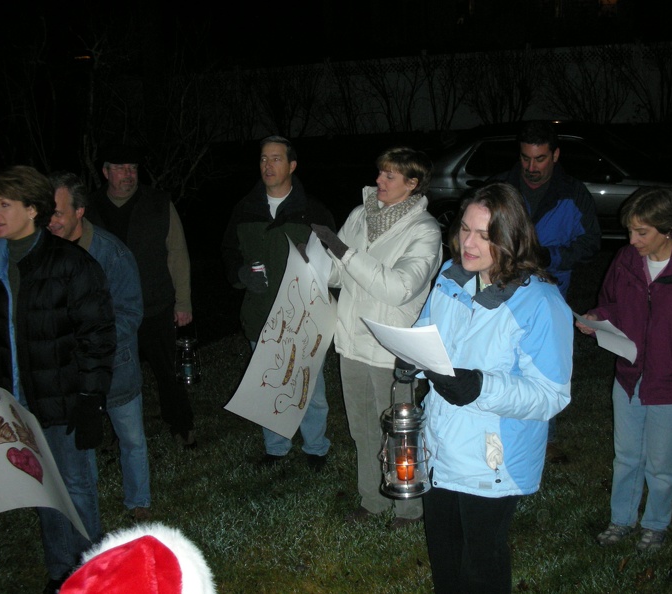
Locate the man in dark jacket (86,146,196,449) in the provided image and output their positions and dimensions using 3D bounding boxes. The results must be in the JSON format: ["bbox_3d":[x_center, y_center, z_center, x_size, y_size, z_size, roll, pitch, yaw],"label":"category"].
[{"bbox_3d":[-1.100,0.041,4.530,0.580,1.760,0.430,1,15,10],"label":"man in dark jacket"}]

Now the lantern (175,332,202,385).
[{"bbox_3d":[-0.844,0.352,4.580,0.148,0.300,0.148,-2,15,0],"label":"lantern"}]

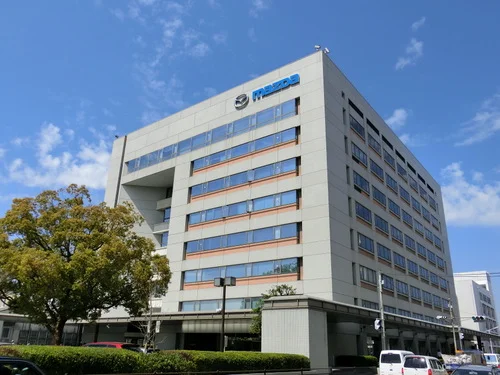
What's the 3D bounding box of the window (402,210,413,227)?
[{"bbox_3d":[24.295,4.822,64.305,0.180,1.682,4.676,-14,-26,35],"label":"window"}]

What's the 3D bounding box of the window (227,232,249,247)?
[{"bbox_3d":[-1.422,6.044,48.297,2.805,1.393,0.200,-14,-26,35],"label":"window"}]

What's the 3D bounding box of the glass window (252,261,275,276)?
[{"bbox_3d":[1.343,8.340,42.887,2.780,1.360,0.170,-14,-26,35],"label":"glass window"}]

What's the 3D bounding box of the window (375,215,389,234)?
[{"bbox_3d":[18.060,5.182,57.042,0.150,1.770,5.050,-14,-26,35],"label":"window"}]

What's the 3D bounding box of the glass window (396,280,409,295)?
[{"bbox_3d":[19.455,12.876,53.284,0.170,1.620,4.420,-14,-26,35],"label":"glass window"}]

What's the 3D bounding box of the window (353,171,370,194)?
[{"bbox_3d":[13.704,-0.490,51.282,0.180,1.682,4.676,-14,-26,35],"label":"window"}]

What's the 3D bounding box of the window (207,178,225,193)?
[{"bbox_3d":[-4.484,-0.148,56.059,2.870,1.390,0.150,-14,-26,35],"label":"window"}]

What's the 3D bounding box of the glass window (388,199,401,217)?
[{"bbox_3d":[19.784,2.908,57.214,0.170,1.620,4.420,-14,-26,35],"label":"glass window"}]

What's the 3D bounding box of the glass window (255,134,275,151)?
[{"bbox_3d":[1.915,-5.560,53.062,2.990,1.300,0.150,-14,-26,35],"label":"glass window"}]

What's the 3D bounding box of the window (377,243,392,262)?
[{"bbox_3d":[16.273,7.950,50.546,0.170,1.620,4.420,-14,-26,35],"label":"window"}]

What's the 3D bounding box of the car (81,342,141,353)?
[{"bbox_3d":[-8.484,10.186,25.085,4.500,1.670,1.820,-14,-26,35],"label":"car"}]

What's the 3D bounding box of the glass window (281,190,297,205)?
[{"bbox_3d":[4.253,1.222,45.695,1.901,1.451,0.200,-14,-26,35],"label":"glass window"}]

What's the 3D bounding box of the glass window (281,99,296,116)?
[{"bbox_3d":[4.382,-9.052,47.627,1.920,1.760,0.170,-14,-26,35],"label":"glass window"}]

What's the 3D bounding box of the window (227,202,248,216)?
[{"bbox_3d":[-1.422,2.624,49.725,2.770,1.422,0.200,-14,-26,35],"label":"window"}]

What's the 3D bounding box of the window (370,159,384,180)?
[{"bbox_3d":[17.408,-2.320,57.202,0.200,1.731,4.761,-14,-26,35],"label":"window"}]

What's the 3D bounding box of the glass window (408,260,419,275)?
[{"bbox_3d":[24.105,11.849,61.593,0.180,1.683,4.676,-14,-26,35],"label":"glass window"}]

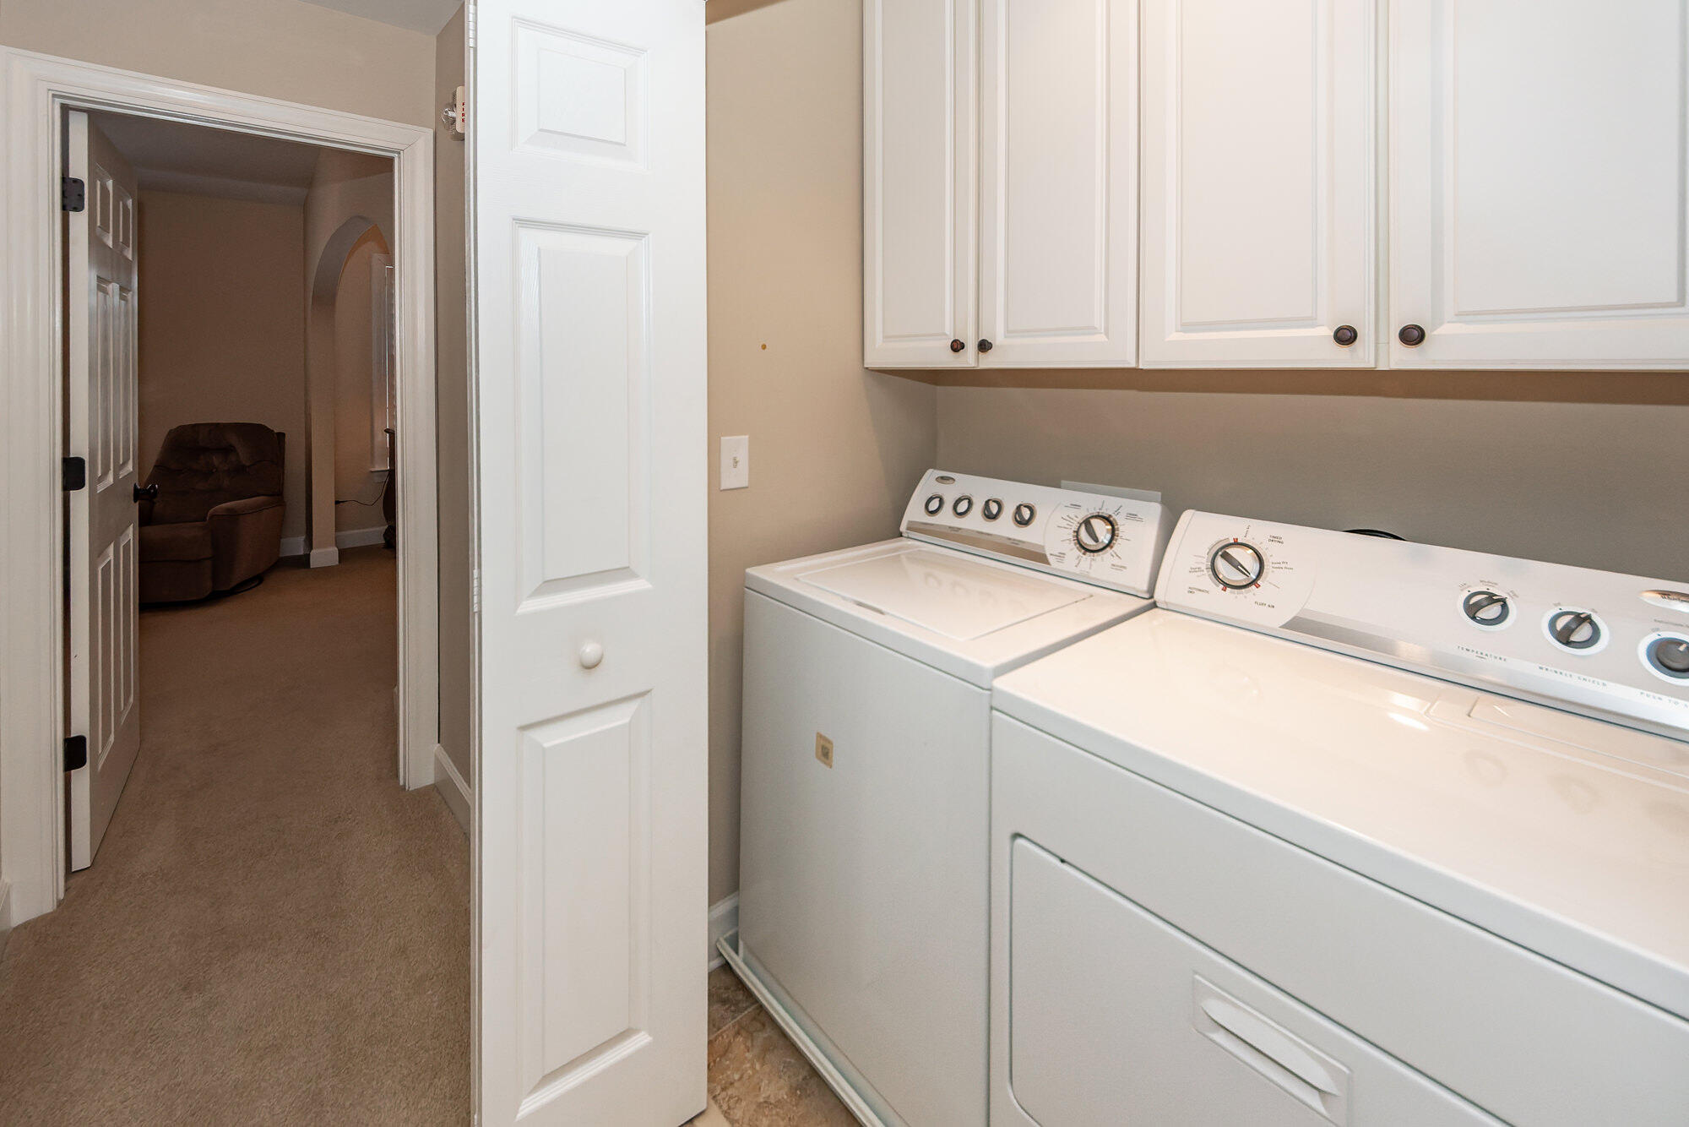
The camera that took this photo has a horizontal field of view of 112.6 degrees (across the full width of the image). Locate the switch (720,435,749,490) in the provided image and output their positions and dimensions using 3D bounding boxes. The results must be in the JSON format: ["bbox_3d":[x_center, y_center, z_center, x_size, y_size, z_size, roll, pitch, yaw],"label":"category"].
[{"bbox_3d":[-0.259,-0.238,1.335,0.077,0.121,0.016,-7,10,-40],"label":"switch"}]

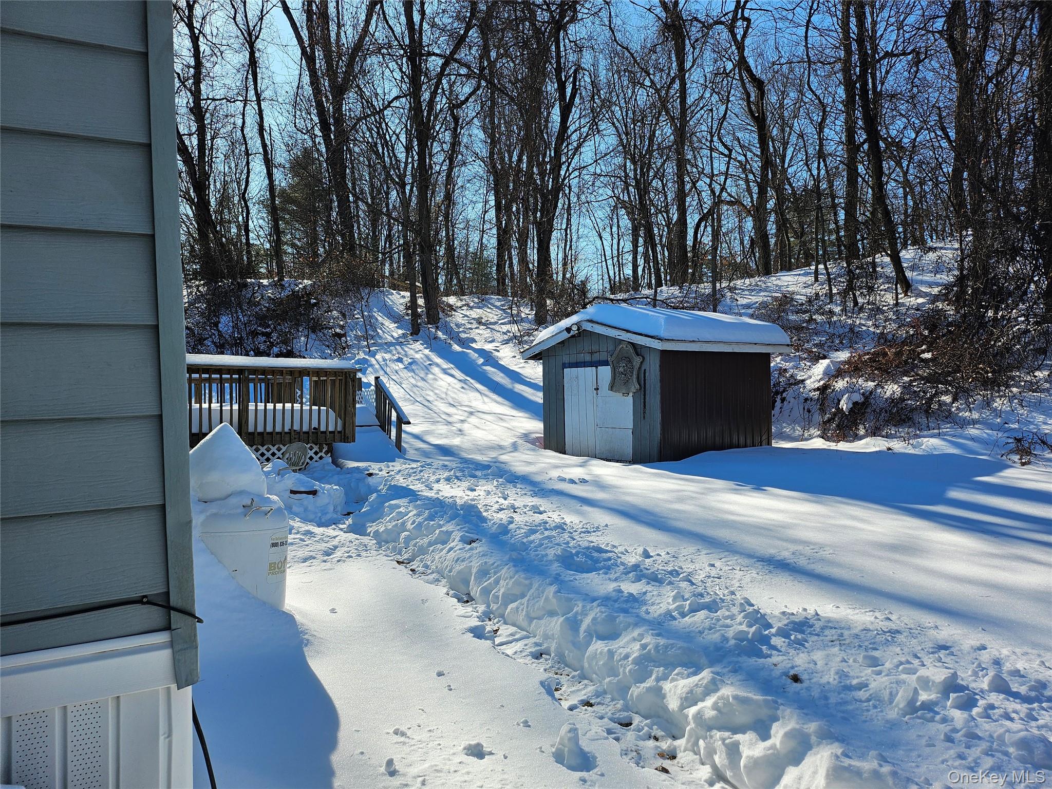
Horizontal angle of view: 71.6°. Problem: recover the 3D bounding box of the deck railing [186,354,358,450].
[{"bbox_3d":[-3.660,0.145,10.320,2.600,1.150,0.170,-1,4,-27],"label":"deck railing"}]

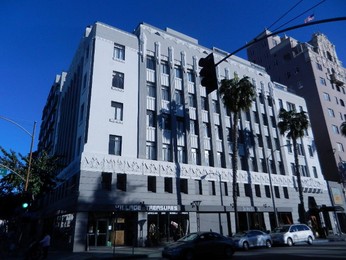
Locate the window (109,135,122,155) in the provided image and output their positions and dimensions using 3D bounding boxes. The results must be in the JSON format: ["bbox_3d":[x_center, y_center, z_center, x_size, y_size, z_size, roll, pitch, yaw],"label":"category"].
[{"bbox_3d":[-5.637,1.503,24.624,1.294,2.034,0.150,11,-24,-30],"label":"window"}]

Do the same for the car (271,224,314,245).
[{"bbox_3d":[10.843,9.701,23.212,5.000,1.750,1.950,11,-24,-30],"label":"car"}]

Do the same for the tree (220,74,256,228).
[{"bbox_3d":[6.974,1.729,24.355,3.900,16.994,3.900,11,-24,-30],"label":"tree"}]

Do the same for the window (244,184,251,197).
[{"bbox_3d":[9.112,7.406,30.441,0.868,1.519,0.220,11,-24,-29],"label":"window"}]

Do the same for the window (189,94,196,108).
[{"bbox_3d":[2.502,-3.794,32.476,1.120,1.980,0.150,11,-24,-30],"label":"window"}]

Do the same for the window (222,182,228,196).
[{"bbox_3d":[6.456,7.340,31.150,0.990,1.650,0.200,11,-23,-30],"label":"window"}]

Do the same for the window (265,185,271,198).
[{"bbox_3d":[12.240,8.001,32.231,0.868,1.519,0.220,11,-24,-29],"label":"window"}]

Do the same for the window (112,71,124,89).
[{"bbox_3d":[-5.685,-5.197,26.245,1.250,1.900,0.200,11,-24,-30],"label":"window"}]

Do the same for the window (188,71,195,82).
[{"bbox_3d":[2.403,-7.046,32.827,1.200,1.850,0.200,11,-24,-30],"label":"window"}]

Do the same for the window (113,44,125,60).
[{"bbox_3d":[-6.144,-8.974,28.859,1.320,1.950,0.200,11,-23,-30],"label":"window"}]

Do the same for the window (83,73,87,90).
[{"bbox_3d":[-10.331,-5.759,29.394,0.150,2.080,1.220,11,-24,-30],"label":"window"}]

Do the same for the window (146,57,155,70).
[{"bbox_3d":[-2.684,-8.197,30.876,1.150,1.940,0.200,11,-23,-30],"label":"window"}]

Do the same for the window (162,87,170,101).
[{"bbox_3d":[-0.820,-4.413,30.701,1.160,1.920,0.200,11,-23,-30],"label":"window"}]

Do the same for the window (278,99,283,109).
[{"bbox_3d":[18.411,-4.063,42.596,0.980,2.050,0.150,11,-24,-30],"label":"window"}]

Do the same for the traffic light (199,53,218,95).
[{"bbox_3d":[1.179,-1.888,8.359,0.420,1.240,0.560,8,-23,-24],"label":"traffic light"}]

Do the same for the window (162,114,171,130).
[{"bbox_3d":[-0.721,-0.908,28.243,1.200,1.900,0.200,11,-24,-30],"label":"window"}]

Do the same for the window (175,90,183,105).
[{"bbox_3d":[0.748,-4.085,31.625,1.120,1.920,0.200,11,-23,-30],"label":"window"}]

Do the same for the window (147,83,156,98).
[{"bbox_3d":[-2.583,-4.708,29.489,1.120,1.980,0.150,11,-24,-30],"label":"window"}]

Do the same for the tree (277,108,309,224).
[{"bbox_3d":[15.469,4.632,29.802,4.000,15.529,4.000,11,-24,-30],"label":"tree"}]

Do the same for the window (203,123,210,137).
[{"bbox_3d":[4.196,0.104,31.150,1.200,1.900,0.200,11,-24,-30],"label":"window"}]

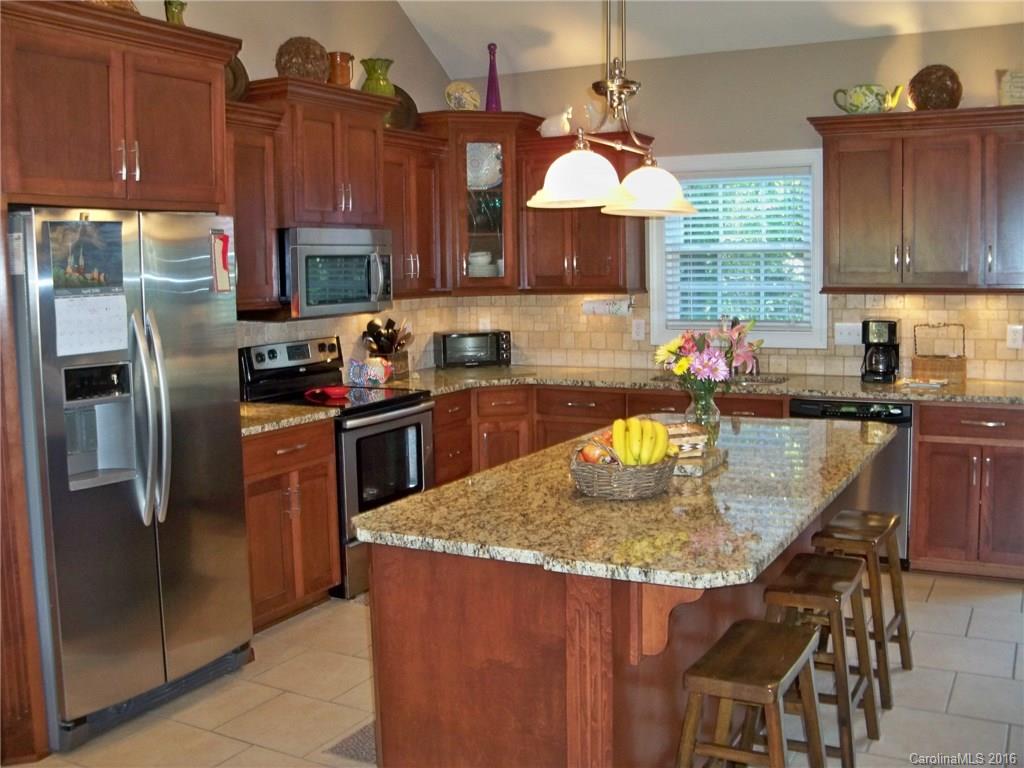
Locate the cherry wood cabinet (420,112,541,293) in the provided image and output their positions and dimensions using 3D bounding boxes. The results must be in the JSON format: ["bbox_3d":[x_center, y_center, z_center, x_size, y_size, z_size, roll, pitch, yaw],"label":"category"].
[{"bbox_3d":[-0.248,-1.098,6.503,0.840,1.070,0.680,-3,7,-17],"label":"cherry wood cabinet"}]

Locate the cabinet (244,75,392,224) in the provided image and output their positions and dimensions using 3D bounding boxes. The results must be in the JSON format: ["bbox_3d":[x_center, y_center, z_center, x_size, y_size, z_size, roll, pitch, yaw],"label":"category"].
[{"bbox_3d":[-1.008,-1.111,5.196,0.456,0.660,0.834,3,7,28],"label":"cabinet"}]

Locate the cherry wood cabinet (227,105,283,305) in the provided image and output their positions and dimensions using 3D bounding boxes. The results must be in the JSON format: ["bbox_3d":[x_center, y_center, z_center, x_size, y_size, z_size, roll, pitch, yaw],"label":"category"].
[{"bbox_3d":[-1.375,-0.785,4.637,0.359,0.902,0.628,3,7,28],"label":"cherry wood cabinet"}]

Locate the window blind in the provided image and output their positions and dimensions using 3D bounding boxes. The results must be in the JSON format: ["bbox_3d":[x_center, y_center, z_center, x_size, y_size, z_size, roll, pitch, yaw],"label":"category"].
[{"bbox_3d":[1.314,-0.773,6.064,0.870,0.918,0.060,3,7,28],"label":"window blind"}]

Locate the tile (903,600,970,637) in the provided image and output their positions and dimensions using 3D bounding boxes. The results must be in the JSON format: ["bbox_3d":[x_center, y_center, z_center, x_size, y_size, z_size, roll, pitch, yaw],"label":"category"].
[{"bbox_3d":[1.794,1.022,4.541,0.395,0.010,0.395,3,7,28],"label":"tile"}]

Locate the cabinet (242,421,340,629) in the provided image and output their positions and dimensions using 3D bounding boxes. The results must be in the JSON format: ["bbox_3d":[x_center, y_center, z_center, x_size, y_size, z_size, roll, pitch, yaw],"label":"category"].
[{"bbox_3d":[-1.238,0.602,4.719,0.621,0.863,0.648,3,7,28],"label":"cabinet"}]

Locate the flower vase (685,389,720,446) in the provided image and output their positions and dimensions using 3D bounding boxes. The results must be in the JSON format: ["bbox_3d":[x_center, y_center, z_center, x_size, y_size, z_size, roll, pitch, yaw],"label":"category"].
[{"bbox_3d":[0.659,0.112,3.578,0.122,0.215,0.122,3,7,28],"label":"flower vase"}]

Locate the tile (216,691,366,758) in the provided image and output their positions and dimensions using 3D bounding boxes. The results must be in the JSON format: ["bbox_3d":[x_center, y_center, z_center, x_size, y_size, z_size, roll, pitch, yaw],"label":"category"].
[{"bbox_3d":[-0.747,1.171,3.567,0.395,0.010,0.395,3,7,28],"label":"tile"}]

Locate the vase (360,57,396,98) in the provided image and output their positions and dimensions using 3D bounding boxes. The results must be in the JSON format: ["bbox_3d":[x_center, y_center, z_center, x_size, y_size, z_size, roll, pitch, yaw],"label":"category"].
[{"bbox_3d":[-0.706,-1.605,5.477,0.160,0.205,0.160,-1,7,0],"label":"vase"}]

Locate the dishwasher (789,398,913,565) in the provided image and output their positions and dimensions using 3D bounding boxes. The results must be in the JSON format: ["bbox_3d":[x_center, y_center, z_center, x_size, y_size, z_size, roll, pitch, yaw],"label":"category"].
[{"bbox_3d":[1.838,0.474,5.504,0.600,0.860,0.600,3,7,28],"label":"dishwasher"}]

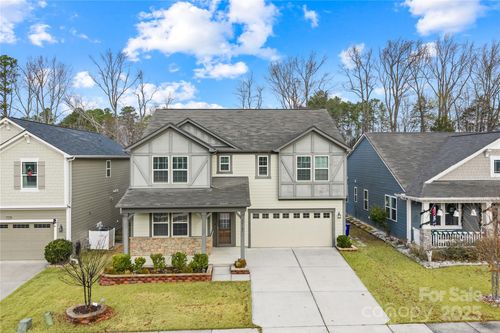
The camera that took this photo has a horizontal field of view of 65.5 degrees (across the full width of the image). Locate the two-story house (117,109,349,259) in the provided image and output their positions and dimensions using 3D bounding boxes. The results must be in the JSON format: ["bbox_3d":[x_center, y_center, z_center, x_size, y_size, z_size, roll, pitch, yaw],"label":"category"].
[{"bbox_3d":[-0.450,0.313,27.218,12.900,9.150,15.200,0,2,0],"label":"two-story house"}]

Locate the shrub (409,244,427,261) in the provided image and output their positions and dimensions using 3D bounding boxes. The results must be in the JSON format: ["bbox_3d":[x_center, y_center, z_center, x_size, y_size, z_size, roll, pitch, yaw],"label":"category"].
[{"bbox_3d":[9.250,4.618,21.328,0.980,0.850,0.950,0,2,0],"label":"shrub"}]

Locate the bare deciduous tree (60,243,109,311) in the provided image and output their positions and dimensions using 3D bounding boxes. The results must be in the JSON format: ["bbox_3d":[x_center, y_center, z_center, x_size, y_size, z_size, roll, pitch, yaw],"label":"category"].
[{"bbox_3d":[-6.771,4.407,15.912,1.950,2.800,1.850,0,2,-2],"label":"bare deciduous tree"}]

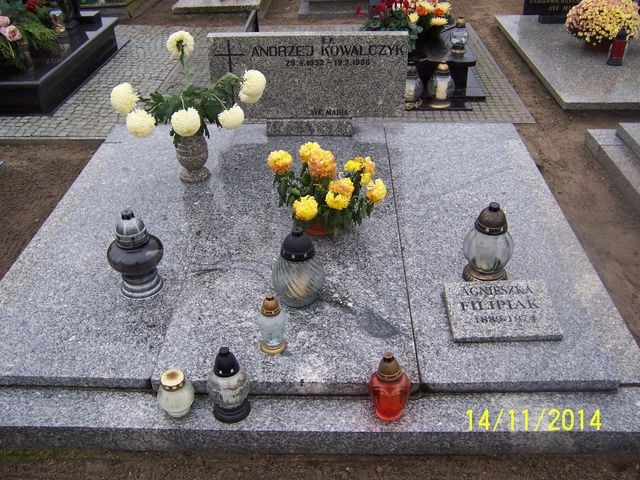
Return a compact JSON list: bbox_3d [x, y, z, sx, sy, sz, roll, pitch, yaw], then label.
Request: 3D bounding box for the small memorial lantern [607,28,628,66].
[{"bbox_3d":[2.009,-1.306,4.105,0.110,0.237,0.110,0,34,2],"label":"small memorial lantern"}]

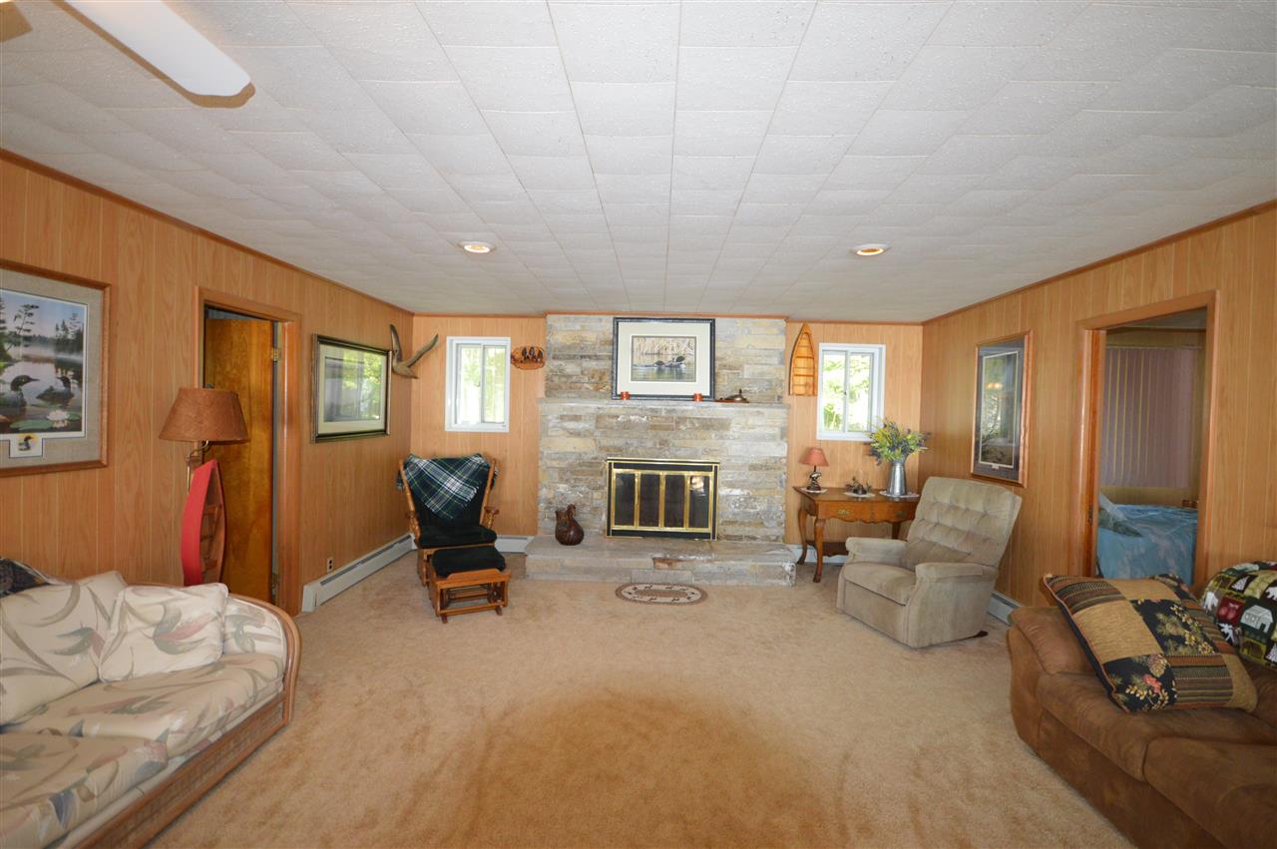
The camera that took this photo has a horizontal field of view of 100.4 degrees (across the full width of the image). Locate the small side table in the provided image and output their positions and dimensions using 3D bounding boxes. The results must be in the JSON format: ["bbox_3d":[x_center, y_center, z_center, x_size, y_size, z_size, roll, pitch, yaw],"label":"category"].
[{"bbox_3d":[2.040,1.031,4.958,0.980,0.745,0.700,1,1,2],"label":"small side table"}]

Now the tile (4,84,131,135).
[{"bbox_3d":[-1.936,-1.056,1.773,0.310,0.018,0.300,1,1,2],"label":"tile"}]

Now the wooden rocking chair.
[{"bbox_3d":[-1.698,0.805,4.760,0.730,1.020,0.780,1,1,-24],"label":"wooden rocking chair"}]

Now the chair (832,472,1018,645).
[{"bbox_3d":[2.072,0.930,3.860,0.960,0.970,0.770,1,1,-19],"label":"chair"}]

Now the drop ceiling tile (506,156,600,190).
[{"bbox_3d":[-0.339,-1.027,2.158,0.310,0.018,0.300,1,1,2],"label":"drop ceiling tile"}]

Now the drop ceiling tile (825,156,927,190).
[{"bbox_3d":[0.917,-0.991,2.100,0.312,0.020,0.302,1,1,2],"label":"drop ceiling tile"}]

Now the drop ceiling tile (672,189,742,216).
[{"bbox_3d":[0.304,-1.017,2.429,0.310,0.018,0.300,1,1,2],"label":"drop ceiling tile"}]

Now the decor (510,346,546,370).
[{"bbox_3d":[-1.129,-0.681,5.405,0.345,0.245,0.040,1,1,2],"label":"decor"}]

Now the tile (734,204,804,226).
[{"bbox_3d":[0.614,-1.008,2.552,0.311,0.022,0.296,1,1,2],"label":"tile"}]

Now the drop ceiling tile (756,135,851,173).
[{"bbox_3d":[0.603,-1.003,1.974,0.310,0.018,0.300,1,1,2],"label":"drop ceiling tile"}]

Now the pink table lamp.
[{"bbox_3d":[1.724,0.442,5.204,0.270,0.415,0.270,1,1,2],"label":"pink table lamp"}]

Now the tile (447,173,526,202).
[{"bbox_3d":[-0.654,-1.048,2.349,0.310,0.016,0.303,1,1,2],"label":"tile"}]

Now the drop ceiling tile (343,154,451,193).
[{"bbox_3d":[-0.955,-1.029,2.161,0.311,0.022,0.296,1,1,2],"label":"drop ceiling tile"}]

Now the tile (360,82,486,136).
[{"bbox_3d":[-0.672,-1.027,1.726,0.310,0.018,0.300,1,1,2],"label":"tile"}]

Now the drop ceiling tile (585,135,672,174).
[{"bbox_3d":[-0.029,-1.009,1.989,0.312,0.020,0.302,1,1,2],"label":"drop ceiling tile"}]

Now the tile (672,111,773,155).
[{"bbox_3d":[0.281,-1.007,1.838,0.310,0.018,0.300,1,1,2],"label":"tile"}]

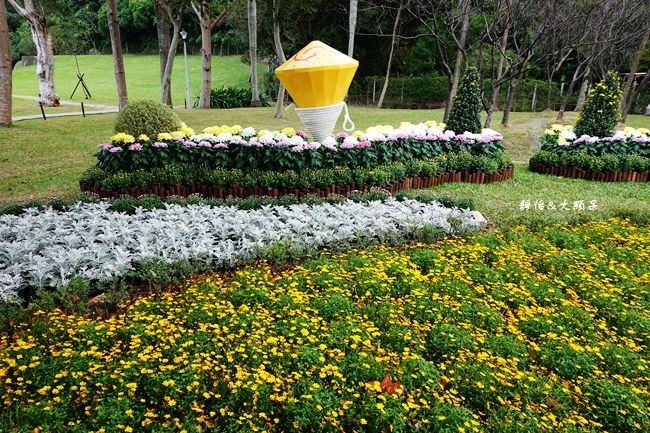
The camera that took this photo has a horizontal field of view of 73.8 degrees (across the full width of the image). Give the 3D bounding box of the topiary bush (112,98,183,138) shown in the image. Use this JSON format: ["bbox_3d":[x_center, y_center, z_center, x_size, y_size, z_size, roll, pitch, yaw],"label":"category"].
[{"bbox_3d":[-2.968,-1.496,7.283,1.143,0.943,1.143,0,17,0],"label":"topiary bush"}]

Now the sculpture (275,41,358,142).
[{"bbox_3d":[-0.133,-1.855,6.753,1.310,1.652,1.310,-4,17,1],"label":"sculpture"}]

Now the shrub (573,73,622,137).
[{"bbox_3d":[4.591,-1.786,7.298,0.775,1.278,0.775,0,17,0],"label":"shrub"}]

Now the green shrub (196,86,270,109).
[{"bbox_3d":[-4.178,-5.430,19.779,3.379,0.969,1.700,0,17,0],"label":"green shrub"}]

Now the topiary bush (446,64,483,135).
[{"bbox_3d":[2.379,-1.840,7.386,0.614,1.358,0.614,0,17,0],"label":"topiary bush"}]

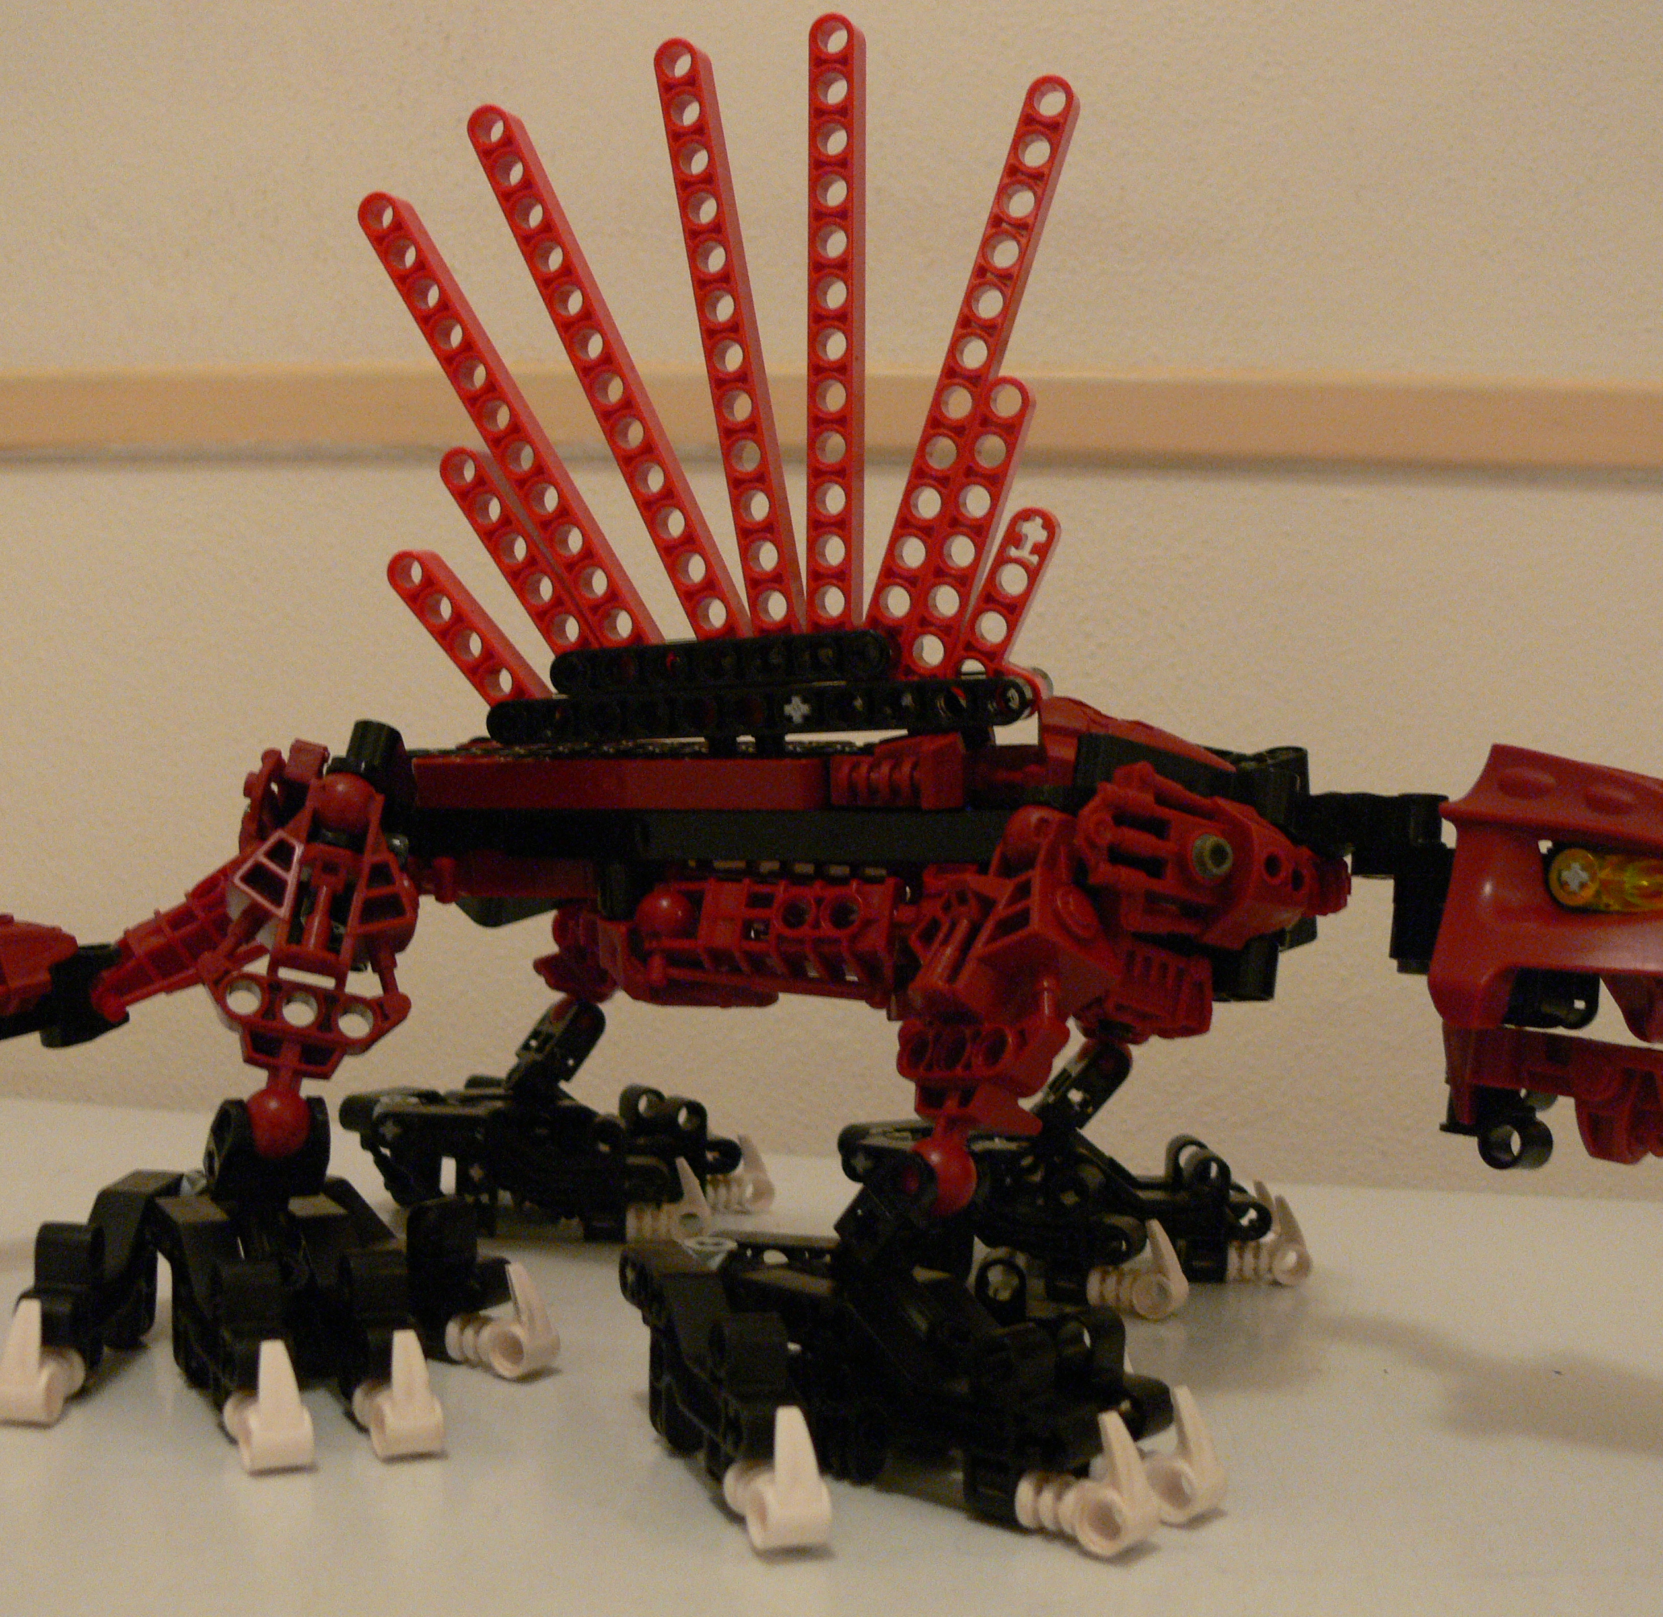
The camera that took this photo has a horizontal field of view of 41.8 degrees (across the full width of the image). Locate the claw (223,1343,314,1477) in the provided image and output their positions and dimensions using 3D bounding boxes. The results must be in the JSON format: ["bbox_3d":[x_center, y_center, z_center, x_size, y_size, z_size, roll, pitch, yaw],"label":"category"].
[{"bbox_3d":[-0.072,0.075,0.277,0.008,0.016,0.016,2,1,-29],"label":"claw"}]

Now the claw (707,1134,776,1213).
[{"bbox_3d":[-0.021,0.075,0.447,0.016,0.016,0.008,2,1,-22],"label":"claw"}]

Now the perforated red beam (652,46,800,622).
[{"bbox_3d":[-0.015,-0.071,0.347,0.008,0.104,0.008,-11,-3,13],"label":"perforated red beam"}]

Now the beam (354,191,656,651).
[{"bbox_3d":[-0.049,-0.057,0.355,0.008,0.104,0.008,-32,-8,11],"label":"beam"}]

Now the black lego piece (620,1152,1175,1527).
[{"bbox_3d":[0.010,0.065,0.284,0.063,0.043,0.052,3,1,25],"label":"black lego piece"}]

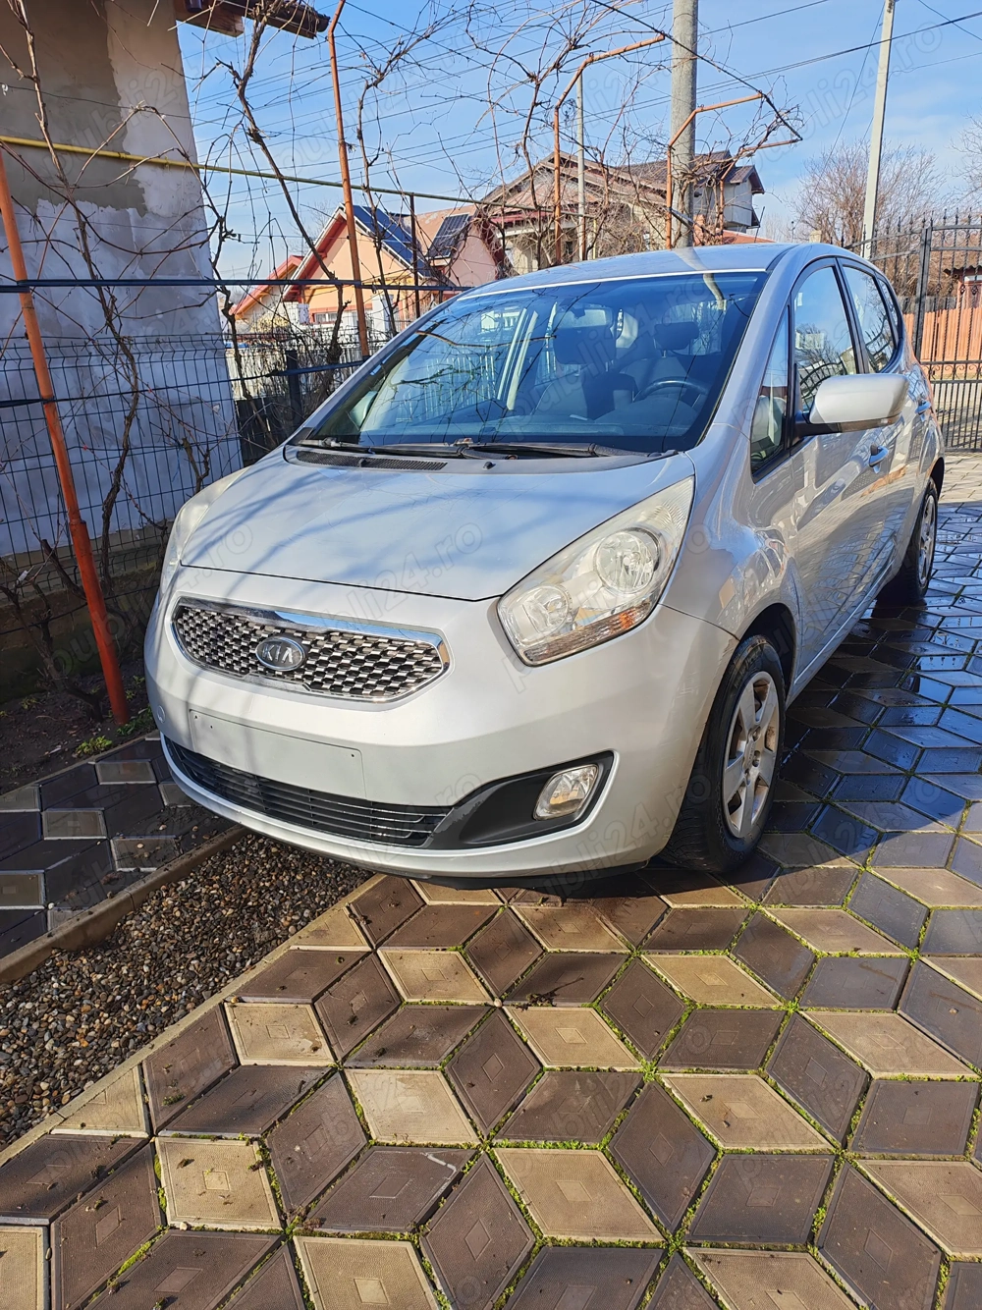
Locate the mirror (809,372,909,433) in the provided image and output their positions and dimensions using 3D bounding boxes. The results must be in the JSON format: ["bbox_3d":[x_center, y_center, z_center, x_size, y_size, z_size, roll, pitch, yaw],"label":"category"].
[{"bbox_3d":[0.952,-0.654,2.344,0.225,0.160,0.135,9,23,32],"label":"mirror"}]

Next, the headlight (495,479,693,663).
[{"bbox_3d":[0.251,-0.181,1.950,0.300,0.325,0.470,7,22,28],"label":"headlight"}]

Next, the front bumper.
[{"bbox_3d":[-0.335,0.105,2.273,1.750,0.650,0.610,9,23,32],"label":"front bumper"}]

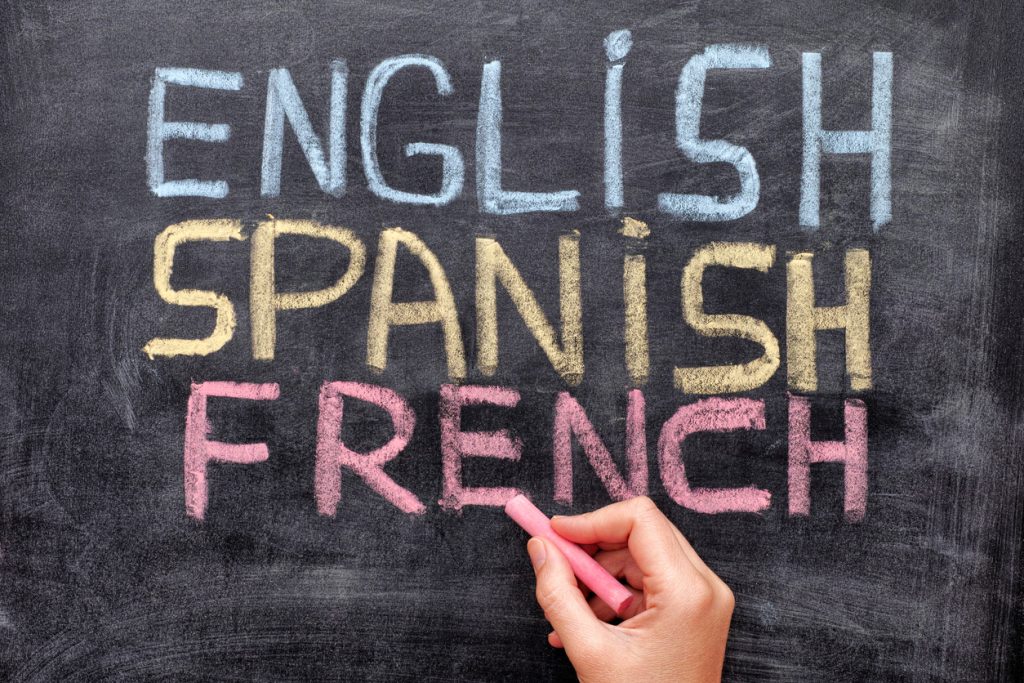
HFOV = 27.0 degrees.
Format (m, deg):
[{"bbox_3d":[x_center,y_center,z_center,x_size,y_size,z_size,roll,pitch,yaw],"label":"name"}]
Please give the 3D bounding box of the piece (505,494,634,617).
[{"bbox_3d":[0.028,0.104,1.045,0.076,0.012,0.012,41,-3,19],"label":"piece"}]

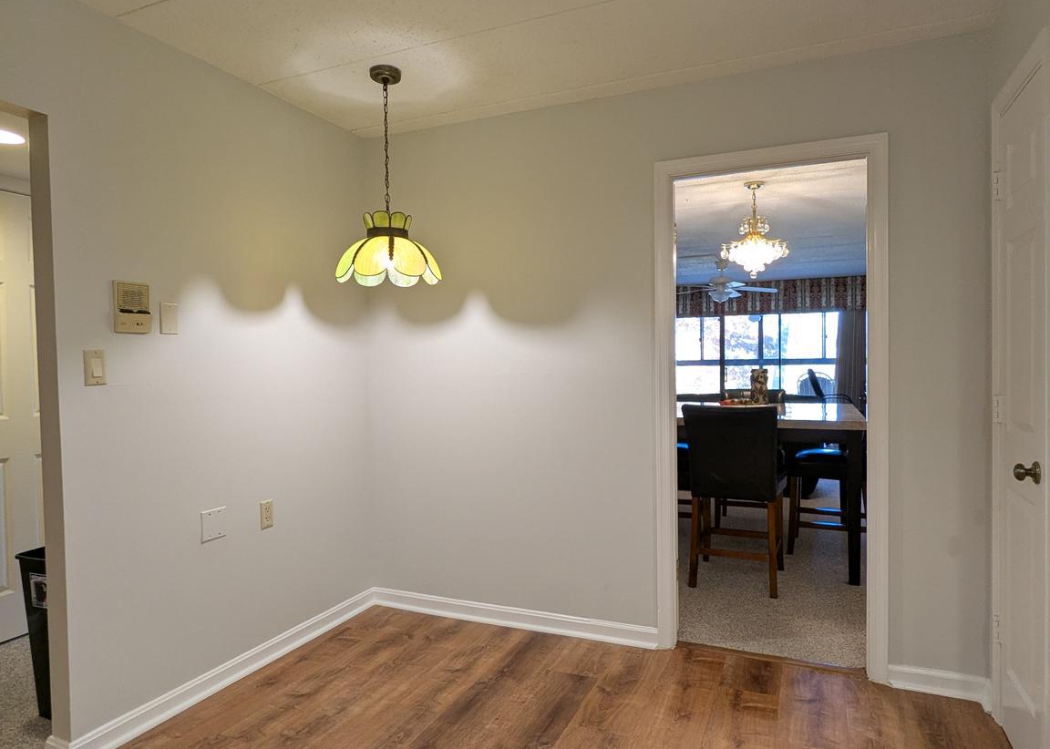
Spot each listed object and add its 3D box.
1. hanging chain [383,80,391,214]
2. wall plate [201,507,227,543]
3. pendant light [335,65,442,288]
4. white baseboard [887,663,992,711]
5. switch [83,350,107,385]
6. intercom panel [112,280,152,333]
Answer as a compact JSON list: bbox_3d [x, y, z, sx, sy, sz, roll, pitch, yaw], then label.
[{"bbox_3d":[-0.548,-0.898,2.570,0.023,0.529,0.023,0,2,23],"label":"hanging chain"},{"bbox_3d":[-1.214,0.588,2.528,0.008,0.117,0.117,0,2,23],"label":"wall plate"},{"bbox_3d":[-0.546,-0.774,2.574,0.413,0.864,0.413,-1,2,0],"label":"pendant light"},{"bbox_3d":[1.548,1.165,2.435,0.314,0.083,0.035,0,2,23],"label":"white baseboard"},{"bbox_3d":[-1.398,-0.022,2.103,0.011,0.113,0.069,0,2,23],"label":"switch"},{"bbox_3d":[-1.320,-0.224,2.181,0.028,0.173,0.125,0,2,23],"label":"intercom panel"}]

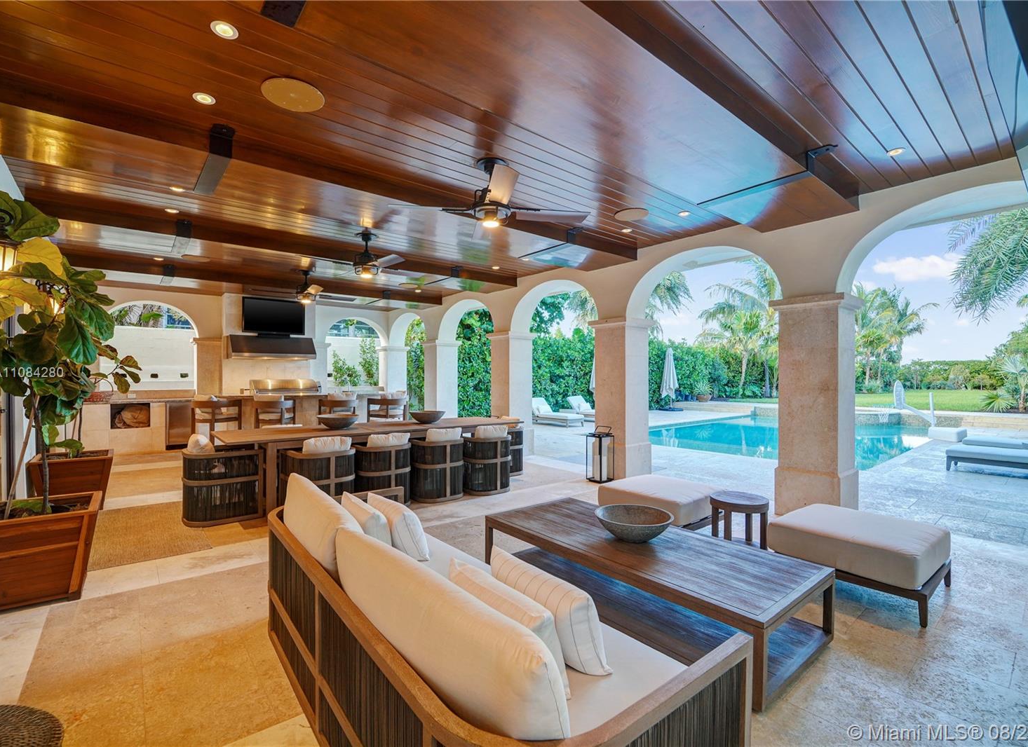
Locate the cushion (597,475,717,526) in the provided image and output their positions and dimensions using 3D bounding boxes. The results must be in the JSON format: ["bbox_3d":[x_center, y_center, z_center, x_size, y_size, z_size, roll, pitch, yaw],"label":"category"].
[{"bbox_3d":[1.343,1.114,3.963,0.730,0.190,0.770,-1,0,-35],"label":"cushion"}]

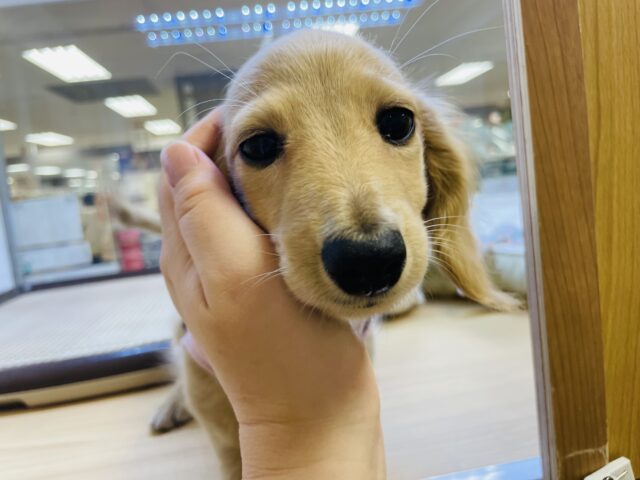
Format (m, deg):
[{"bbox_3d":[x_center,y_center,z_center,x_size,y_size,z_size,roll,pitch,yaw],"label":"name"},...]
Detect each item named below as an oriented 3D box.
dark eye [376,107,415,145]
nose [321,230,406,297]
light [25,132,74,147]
[{"bbox_3d":[0.031,-0.048,0.200,0.016,0.015,0.011,-10,10,-13],"label":"dark eye"},{"bbox_3d":[0.015,0.008,0.171,0.030,0.023,0.018,-10,22,-4],"label":"nose"},{"bbox_3d":[-5.673,-2.112,10.100,0.600,0.080,1.200,-7,4,-4],"label":"light"}]

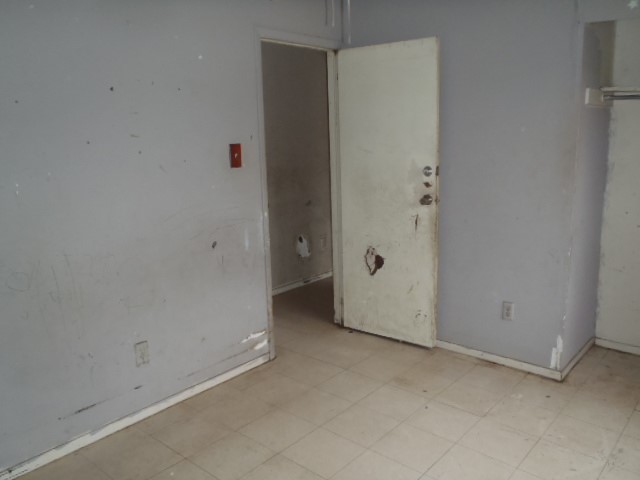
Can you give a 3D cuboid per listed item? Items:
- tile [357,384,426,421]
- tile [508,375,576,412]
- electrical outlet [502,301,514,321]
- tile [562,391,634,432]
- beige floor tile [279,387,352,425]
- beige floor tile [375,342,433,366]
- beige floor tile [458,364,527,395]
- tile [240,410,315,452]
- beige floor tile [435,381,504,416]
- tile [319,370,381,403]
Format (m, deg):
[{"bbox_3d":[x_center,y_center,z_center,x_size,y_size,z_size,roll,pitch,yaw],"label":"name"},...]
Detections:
[{"bbox_3d":[0.413,0.914,2.918,0.304,0.010,0.304,9,15,40],"label":"tile"},{"bbox_3d":[1.272,0.893,2.981,0.302,0.010,0.302,9,15,40],"label":"tile"},{"bbox_3d":[1.183,0.455,3.260,0.073,0.120,0.012,9,15,40],"label":"electrical outlet"},{"bbox_3d":[1.502,0.928,2.785,0.302,0.010,0.302,9,15,40],"label":"tile"},{"bbox_3d":[-0.014,0.931,2.893,0.302,0.010,0.302,9,15,40],"label":"beige floor tile"},{"bbox_3d":[0.582,0.788,3.568,0.302,0.010,0.302,9,15,40],"label":"beige floor tile"},{"bbox_3d":[1.042,0.850,3.168,0.304,0.010,0.304,9,15,40],"label":"beige floor tile"},{"bbox_3d":[-0.215,0.977,2.667,0.304,0.010,0.304,9,15,40],"label":"tile"},{"bbox_3d":[0.844,0.906,2.951,0.302,0.010,0.302,9,15,40],"label":"beige floor tile"},{"bbox_3d":[0.184,0.879,3.115,0.304,0.010,0.304,9,15,40],"label":"tile"}]

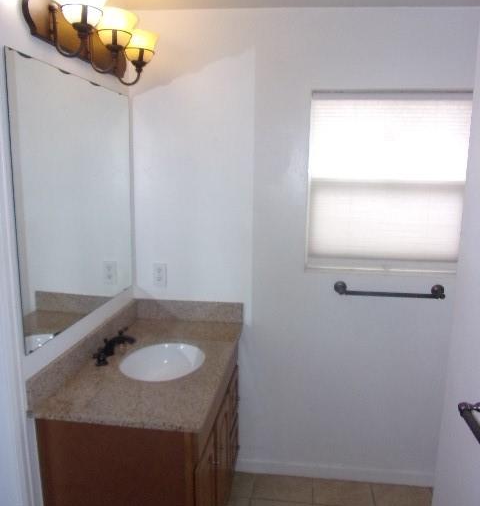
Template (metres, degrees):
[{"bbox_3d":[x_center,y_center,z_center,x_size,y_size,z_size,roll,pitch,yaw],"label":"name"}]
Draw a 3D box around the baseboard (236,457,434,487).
[{"bbox_3d":[0.520,1.173,2.365,1.082,0.080,0.019,2,10,7],"label":"baseboard"}]

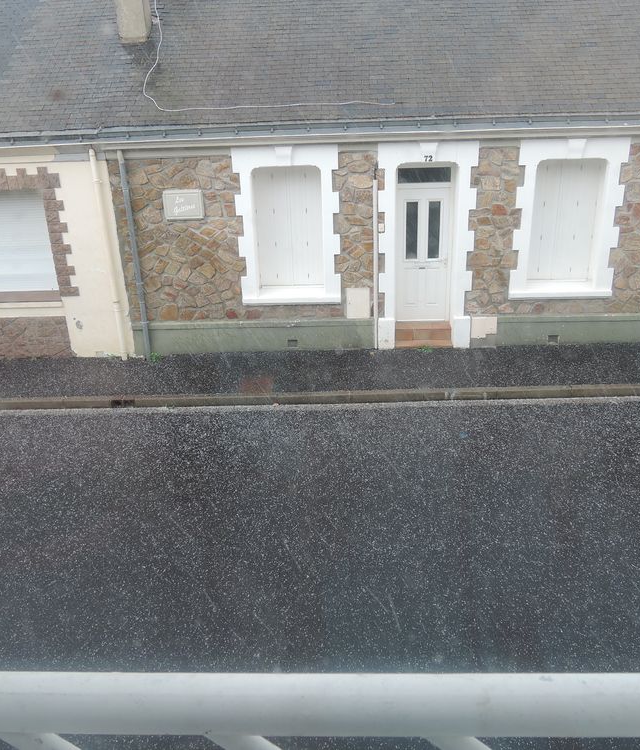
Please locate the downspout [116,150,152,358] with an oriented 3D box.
[{"bbox_3d":[-2.789,-1.727,10.442,0.096,3.133,0.100,-1,22,2],"label":"downspout"}]

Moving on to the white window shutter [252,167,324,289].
[{"bbox_3d":[-0.451,-2.239,10.516,1.020,1.853,0.070,-1,22,2],"label":"white window shutter"}]

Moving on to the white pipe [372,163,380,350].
[{"bbox_3d":[0.852,-1.722,10.485,0.065,2.839,0.060,-1,23,3],"label":"white pipe"}]

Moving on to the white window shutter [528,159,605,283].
[{"bbox_3d":[3.626,-2.298,10.366,1.020,1.831,0.070,-1,22,2],"label":"white window shutter"}]

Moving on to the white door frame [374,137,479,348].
[{"bbox_3d":[1.589,-1.909,10.453,1.413,3.067,0.330,-1,22,2],"label":"white door frame"}]

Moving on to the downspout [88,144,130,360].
[{"bbox_3d":[-3.178,-1.729,10.453,0.096,3.189,0.100,-1,22,2],"label":"downspout"}]

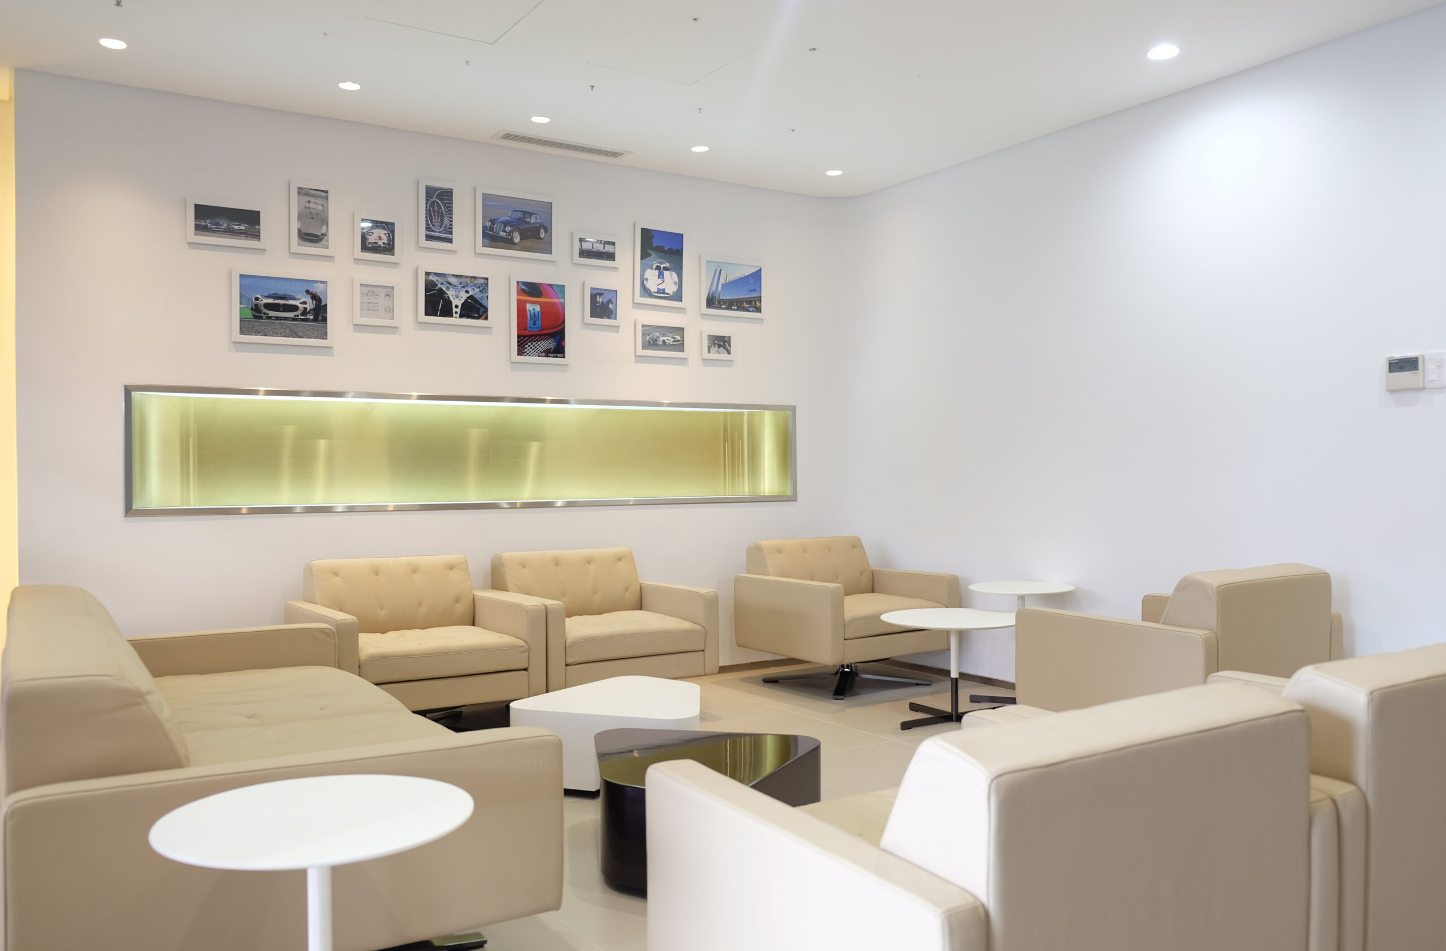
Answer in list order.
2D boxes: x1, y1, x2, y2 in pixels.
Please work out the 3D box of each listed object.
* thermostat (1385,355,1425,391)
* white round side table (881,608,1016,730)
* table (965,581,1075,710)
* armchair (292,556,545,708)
[{"bbox_3d":[2.530,-0.378,4.016,0.020,0.120,0.120,-1,0,-32],"label":"thermostat"},{"bbox_3d":[1.060,0.889,4.959,0.662,0.478,0.662,-1,0,-32],"label":"white round side table"},{"bbox_3d":[1.463,0.836,5.309,0.498,0.574,0.498,0,0,0],"label":"table"},{"bbox_3d":[-1.356,0.767,4.762,0.880,0.764,0.806,-1,0,-35],"label":"armchair"}]

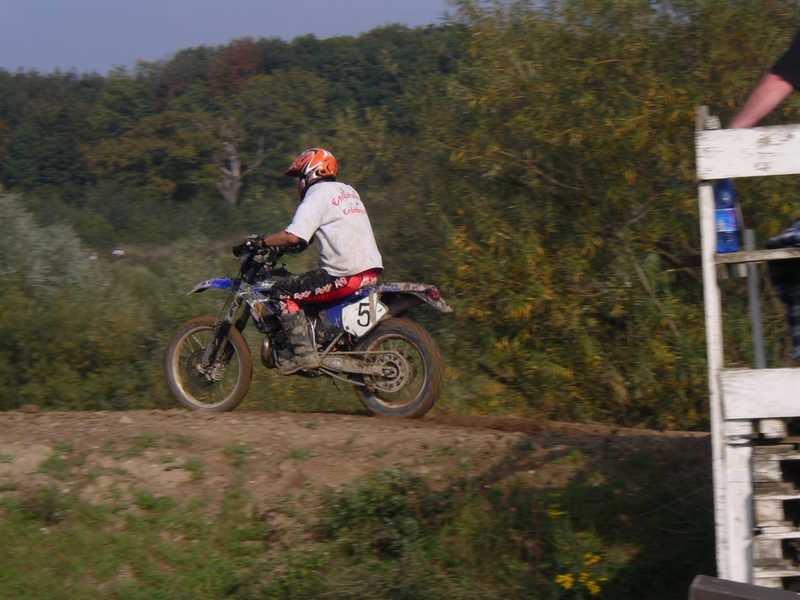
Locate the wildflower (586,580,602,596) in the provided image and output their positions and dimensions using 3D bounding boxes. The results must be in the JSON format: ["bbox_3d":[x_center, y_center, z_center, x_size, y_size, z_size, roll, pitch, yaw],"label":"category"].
[{"bbox_3d":[0.817,1.212,10.100,0.065,0.060,0.065,-3,-1,0],"label":"wildflower"}]

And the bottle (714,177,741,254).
[{"bbox_3d":[1.166,-0.327,8.600,0.088,0.320,0.088,-3,-1,0],"label":"bottle"}]

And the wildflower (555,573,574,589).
[{"bbox_3d":[0.691,1.181,10.100,0.075,0.060,0.070,-3,-1,0],"label":"wildflower"}]

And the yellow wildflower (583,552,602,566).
[{"bbox_3d":[0.809,1.091,10.100,0.075,0.055,0.070,-3,-1,0],"label":"yellow wildflower"}]

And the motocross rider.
[{"bbox_3d":[-0.545,-0.260,15.970,0.820,1.500,0.720,-3,-1,30],"label":"motocross rider"}]

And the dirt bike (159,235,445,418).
[{"bbox_3d":[-0.640,0.180,16.030,2.200,1.200,0.820,0,3,30],"label":"dirt bike"}]

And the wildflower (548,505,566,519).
[{"bbox_3d":[0.703,0.950,10.800,0.075,0.055,0.070,-3,-1,0],"label":"wildflower"}]

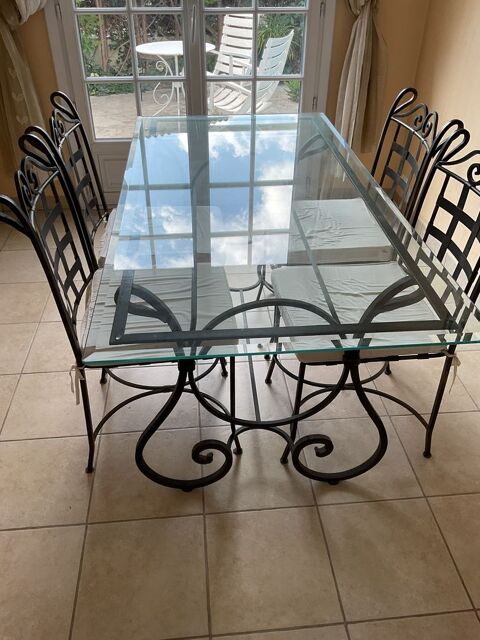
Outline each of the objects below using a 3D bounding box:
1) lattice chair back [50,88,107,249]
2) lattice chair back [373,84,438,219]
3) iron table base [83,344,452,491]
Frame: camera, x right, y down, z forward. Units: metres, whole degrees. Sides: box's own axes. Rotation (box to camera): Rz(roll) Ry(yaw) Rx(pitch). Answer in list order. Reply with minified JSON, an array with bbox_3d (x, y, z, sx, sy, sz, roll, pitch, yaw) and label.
[{"bbox_3d":[-0.565,-0.477,1.824,0.162,0.489,0.418,-3,37,-5],"label":"lattice chair back"},{"bbox_3d":[0.588,-0.520,1.866,0.166,0.479,0.404,-3,37,-5],"label":"lattice chair back"},{"bbox_3d":[0.020,-0.124,1.920,0.748,0.718,1.456,-3,37,-5],"label":"iron table base"}]

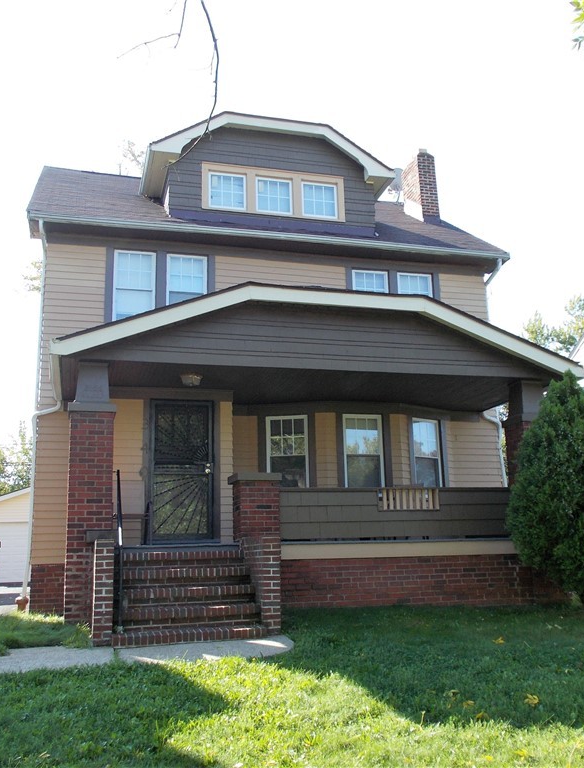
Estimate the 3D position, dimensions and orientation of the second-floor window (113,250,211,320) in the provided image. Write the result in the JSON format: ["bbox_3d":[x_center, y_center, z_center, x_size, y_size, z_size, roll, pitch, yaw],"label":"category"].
[{"bbox_3d":[-2.084,-1.462,12.249,1.518,1.300,0.120,2,-14,-16],"label":"second-floor window"}]

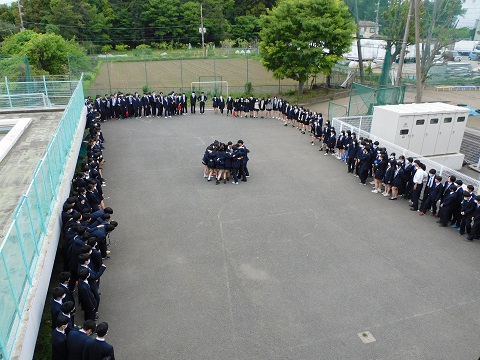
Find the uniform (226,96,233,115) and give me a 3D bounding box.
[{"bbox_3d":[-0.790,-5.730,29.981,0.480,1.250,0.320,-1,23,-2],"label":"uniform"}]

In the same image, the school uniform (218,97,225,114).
[{"bbox_3d":[-1.422,-5.653,29.923,0.460,1.303,0.310,-1,22,-3],"label":"school uniform"}]

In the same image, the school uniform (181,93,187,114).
[{"bbox_3d":[-4.373,-5.797,30.095,0.480,1.462,0.330,-4,22,-10],"label":"school uniform"}]

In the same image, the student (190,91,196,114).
[{"bbox_3d":[-3.695,-6.077,30.638,0.490,1.710,0.320,-3,23,-7],"label":"student"}]

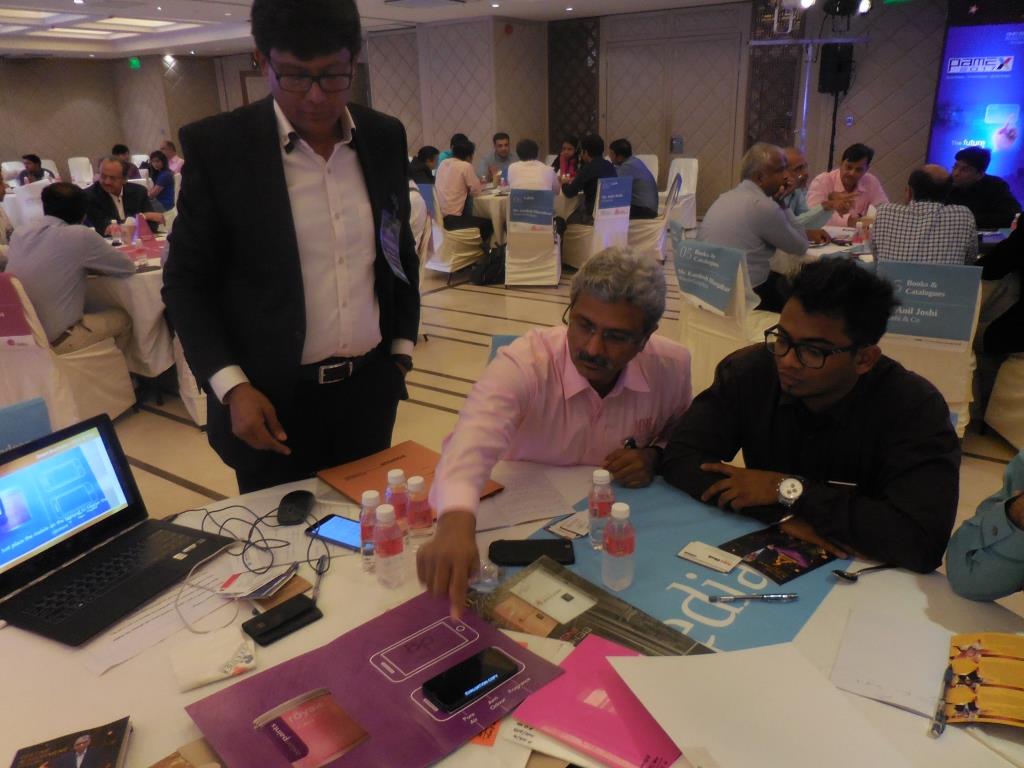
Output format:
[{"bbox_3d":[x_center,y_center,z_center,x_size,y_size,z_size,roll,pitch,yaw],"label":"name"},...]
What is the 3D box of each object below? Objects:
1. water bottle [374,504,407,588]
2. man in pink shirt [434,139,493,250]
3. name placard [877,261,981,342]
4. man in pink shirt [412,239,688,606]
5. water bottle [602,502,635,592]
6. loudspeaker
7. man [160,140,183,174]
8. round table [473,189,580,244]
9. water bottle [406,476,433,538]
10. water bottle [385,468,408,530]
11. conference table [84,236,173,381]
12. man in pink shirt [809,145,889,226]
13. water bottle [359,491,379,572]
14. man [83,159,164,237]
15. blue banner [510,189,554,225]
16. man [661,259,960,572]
[{"bbox_3d":[-0.199,0.269,1.219,0.052,0.150,0.052,-2,20,0],"label":"water bottle"},{"bbox_3d":[-0.410,-1.651,7.002,0.760,1.250,0.500,-19,27,-38],"label":"man in pink shirt"},{"bbox_3d":[1.650,-0.325,2.930,0.355,0.290,0.040,7,26,22],"label":"name placard"},{"bbox_3d":[0.126,0.344,1.647,0.540,1.250,0.900,3,21,12],"label":"man in pink shirt"},{"bbox_3d":[0.182,0.273,1.250,0.053,0.149,0.053,-2,21,0],"label":"water bottle"},{"bbox_3d":[3.549,-3.461,8.100,0.300,0.500,0.280,17,28,42],"label":"loudspeaker"},{"bbox_3d":[-4.579,-2.521,9.683,0.750,1.230,0.500,-8,21,-16],"label":"man"},{"bbox_3d":[0.371,-1.614,7.538,1.680,0.760,1.680,-2,21,0],"label":"round table"},{"bbox_3d":[-0.162,0.235,1.307,0.052,0.150,0.052,-2,20,0],"label":"water bottle"},{"bbox_3d":[-0.210,0.235,1.385,0.053,0.149,0.053,-2,21,0],"label":"water bottle"},{"bbox_3d":[-2.217,-0.523,4.842,1.800,0.760,1.800,-2,21,1],"label":"conference table"},{"bbox_3d":[2.042,-0.827,4.542,0.520,1.240,0.780,0,21,6],"label":"man in pink shirt"},{"bbox_3d":[-0.244,0.261,1.318,0.053,0.149,0.053,-2,21,0],"label":"water bottle"},{"bbox_3d":[-2.693,-0.897,5.179,0.560,1.250,0.800,-12,23,-25],"label":"man"},{"bbox_3d":[0.173,-1.532,6.400,0.370,0.300,0.040,1,25,7],"label":"blue banner"},{"bbox_3d":[0.642,0.330,1.593,0.560,1.220,0.740,13,25,34],"label":"man"}]

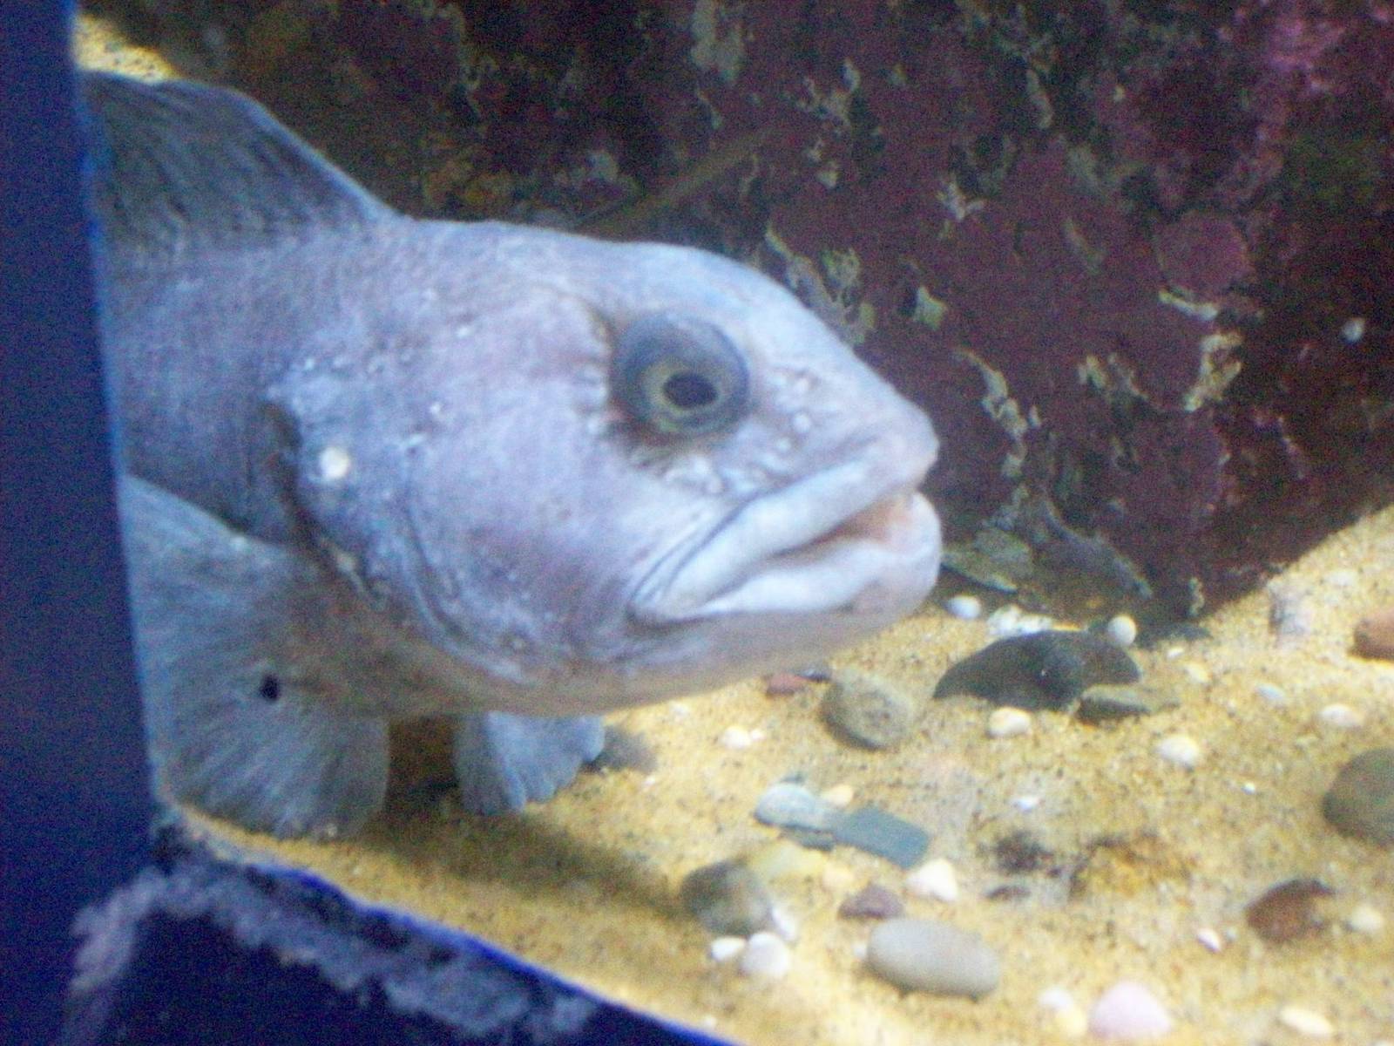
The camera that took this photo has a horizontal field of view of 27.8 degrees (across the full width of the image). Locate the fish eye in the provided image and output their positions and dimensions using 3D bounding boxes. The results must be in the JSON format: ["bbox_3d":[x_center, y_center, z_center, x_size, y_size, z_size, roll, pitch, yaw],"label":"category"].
[{"bbox_3d":[-0.004,-0.035,0.660,0.032,0.028,0.019,-5,14,-10],"label":"fish eye"}]

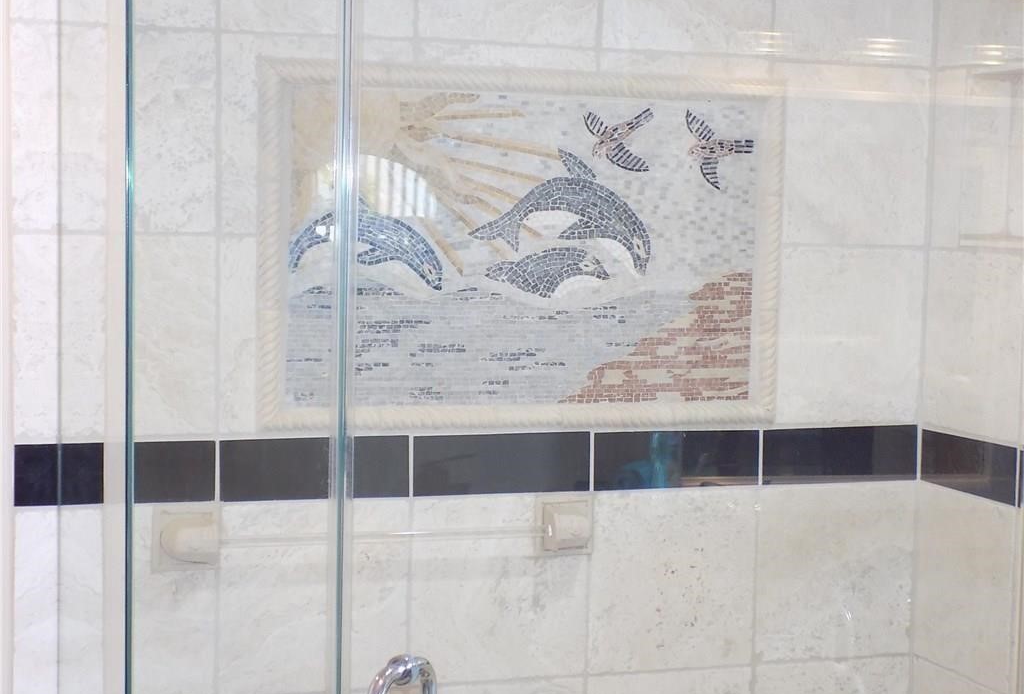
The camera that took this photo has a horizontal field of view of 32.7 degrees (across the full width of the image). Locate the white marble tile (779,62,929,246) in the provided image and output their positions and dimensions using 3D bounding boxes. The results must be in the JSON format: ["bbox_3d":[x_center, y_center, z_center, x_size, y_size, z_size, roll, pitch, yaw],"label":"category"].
[{"bbox_3d":[0.587,-0.332,3.010,0.293,0.304,0.011,0,4,-18],"label":"white marble tile"}]

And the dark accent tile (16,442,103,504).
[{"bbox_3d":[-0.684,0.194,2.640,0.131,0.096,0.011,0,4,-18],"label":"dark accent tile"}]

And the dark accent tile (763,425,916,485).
[{"bbox_3d":[0.573,0.188,3.046,0.302,0.096,0.011,0,4,-18],"label":"dark accent tile"}]

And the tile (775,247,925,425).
[{"bbox_3d":[0.583,-0.020,3.033,0.290,0.306,0.011,0,4,-18],"label":"tile"}]

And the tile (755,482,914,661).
[{"bbox_3d":[0.569,0.394,3.061,0.302,0.304,0.011,0,4,-18],"label":"tile"}]

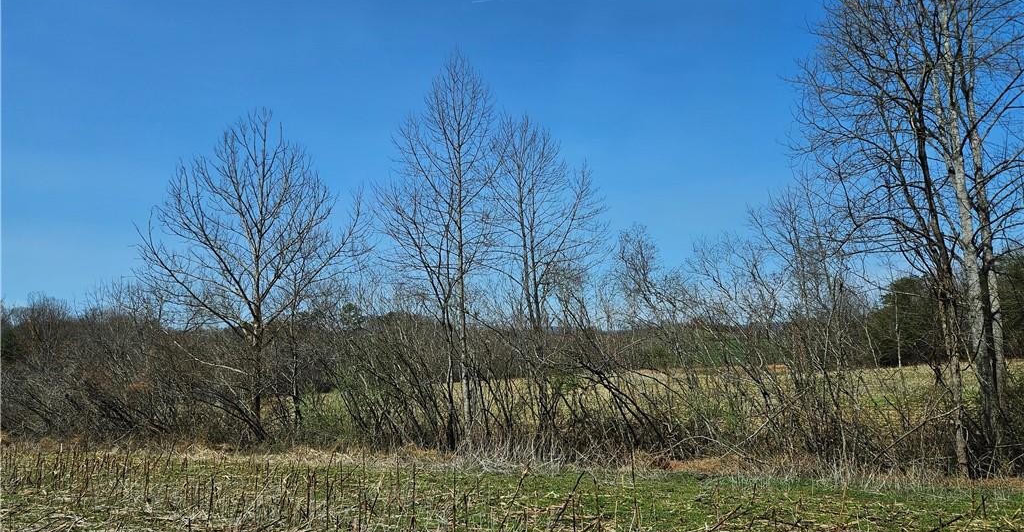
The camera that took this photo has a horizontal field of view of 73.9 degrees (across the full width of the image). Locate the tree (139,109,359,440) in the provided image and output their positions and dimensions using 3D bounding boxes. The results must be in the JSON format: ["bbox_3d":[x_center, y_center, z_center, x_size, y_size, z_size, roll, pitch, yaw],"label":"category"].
[{"bbox_3d":[-6.700,0.100,17.500,5.500,8.500,5.200,0,-6,0],"label":"tree"}]

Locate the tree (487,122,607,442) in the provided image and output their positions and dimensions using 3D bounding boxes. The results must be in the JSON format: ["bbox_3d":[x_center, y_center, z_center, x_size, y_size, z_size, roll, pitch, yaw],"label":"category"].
[{"bbox_3d":[0.830,0.280,15.950,2.650,7.900,2.800,0,-6,0],"label":"tree"}]

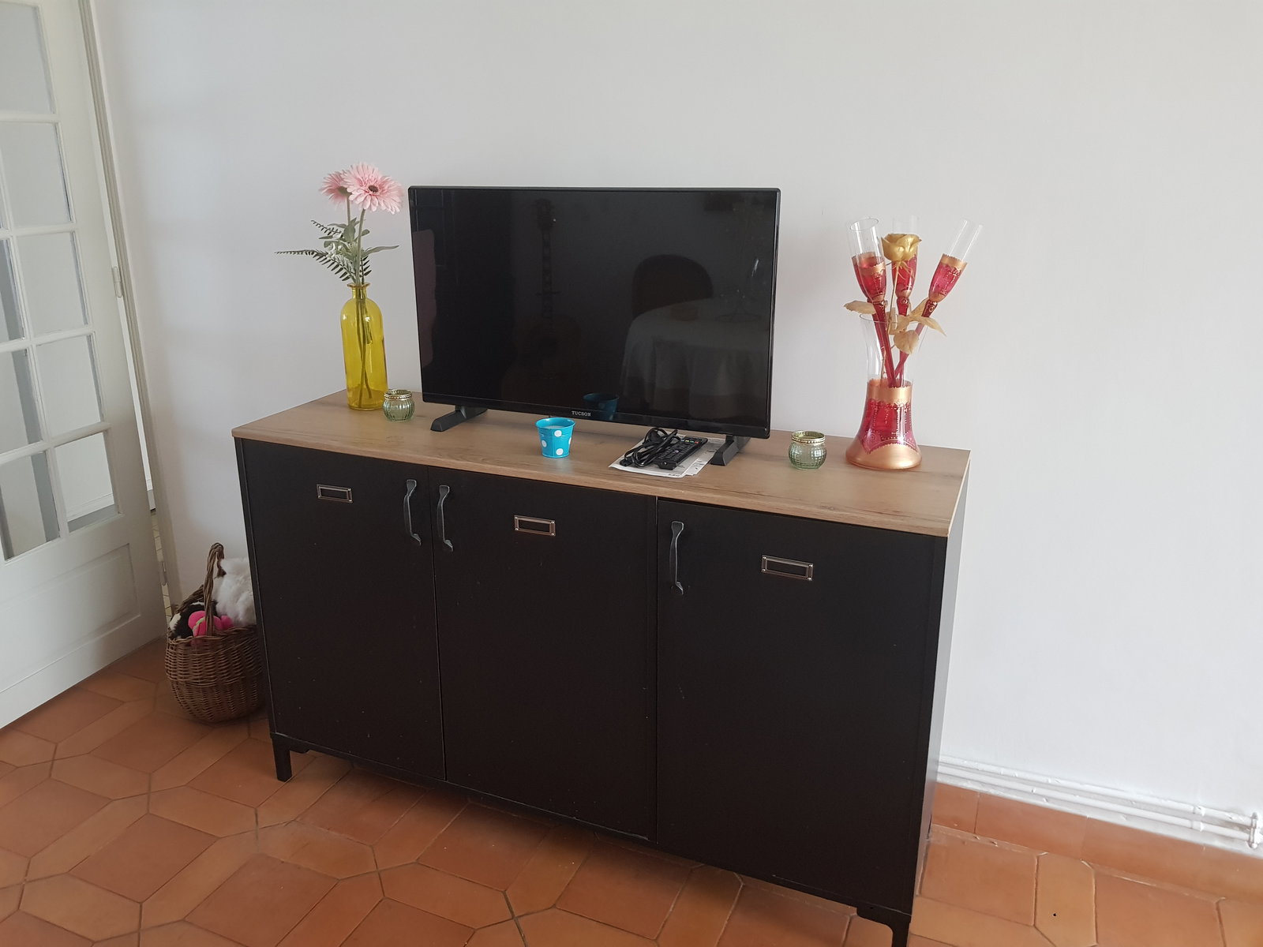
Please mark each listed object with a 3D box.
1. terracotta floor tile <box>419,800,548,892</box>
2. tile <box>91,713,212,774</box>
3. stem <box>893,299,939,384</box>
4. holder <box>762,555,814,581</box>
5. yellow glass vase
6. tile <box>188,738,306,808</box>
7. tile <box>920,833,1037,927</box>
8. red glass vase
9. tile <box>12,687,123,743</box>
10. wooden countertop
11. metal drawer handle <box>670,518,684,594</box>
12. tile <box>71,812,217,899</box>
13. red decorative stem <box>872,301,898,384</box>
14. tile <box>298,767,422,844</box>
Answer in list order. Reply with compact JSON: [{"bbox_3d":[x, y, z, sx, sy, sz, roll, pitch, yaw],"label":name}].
[{"bbox_3d":[-0.296,0.773,1.958,0.200,0.016,0.200,8,19,22],"label":"terracotta floor tile"},{"bbox_3d":[-1.162,0.657,2.309,0.200,0.016,0.200,8,19,22],"label":"tile"},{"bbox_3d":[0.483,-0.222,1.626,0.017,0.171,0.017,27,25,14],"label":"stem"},{"bbox_3d":[0.245,0.149,1.492,0.082,0.029,0.005,8,19,22],"label":"holder"},{"bbox_3d":[-0.574,-0.271,2.027,0.086,0.263,0.086,8,19,22],"label":"yellow glass vase"},{"bbox_3d":[-0.850,0.681,2.153,0.199,0.012,0.199,8,19,22],"label":"tile"},{"bbox_3d":[0.690,0.801,1.879,0.200,0.016,0.200,8,19,22],"label":"tile"},{"bbox_3d":[0.453,-0.146,1.664,0.134,0.254,0.134,8,19,22],"label":"red glass vase"},{"bbox_3d":[-1.446,0.620,2.422,0.200,0.016,0.200,8,19,22],"label":"tile"},{"bbox_3d":[-0.084,-0.052,1.809,1.357,0.018,0.410,8,19,22],"label":"wooden countertop"},{"bbox_3d":[0.073,0.143,1.553,0.019,0.127,0.028,8,19,22],"label":"metal drawer handle"},{"bbox_3d":[-0.986,0.781,1.926,0.200,0.016,0.200,8,19,22],"label":"tile"},{"bbox_3d":[0.446,-0.227,1.665,0.019,0.166,0.019,-6,25,25],"label":"red decorative stem"},{"bbox_3d":[-0.589,0.734,2.075,0.200,0.016,0.200,8,19,22],"label":"tile"}]

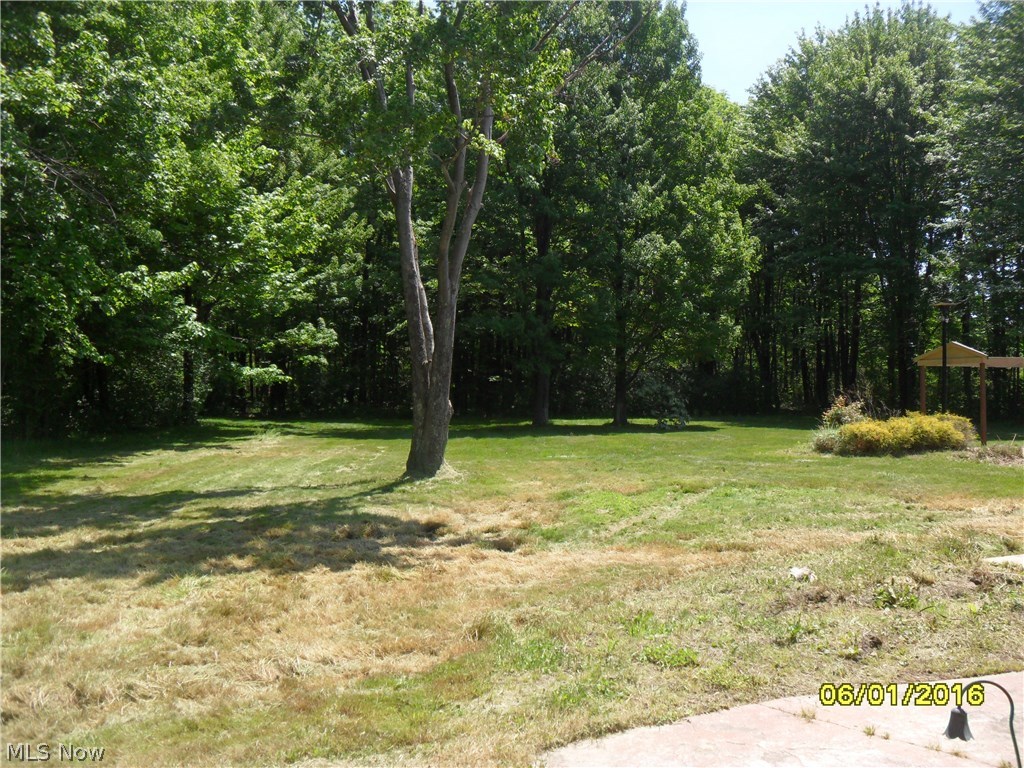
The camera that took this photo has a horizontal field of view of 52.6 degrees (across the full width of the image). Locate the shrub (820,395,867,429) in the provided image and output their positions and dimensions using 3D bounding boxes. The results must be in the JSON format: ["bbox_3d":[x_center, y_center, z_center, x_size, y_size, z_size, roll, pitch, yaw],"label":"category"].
[{"bbox_3d":[7.100,0.740,22.100,1.020,1.040,0.980,0,0,0],"label":"shrub"}]

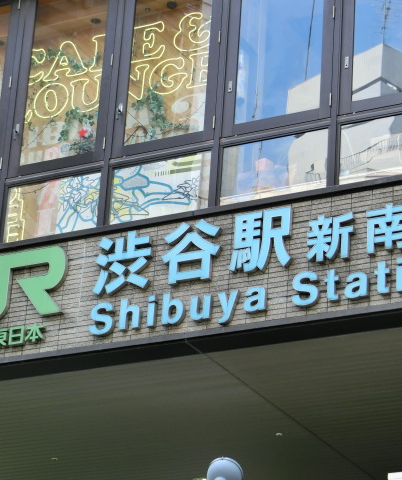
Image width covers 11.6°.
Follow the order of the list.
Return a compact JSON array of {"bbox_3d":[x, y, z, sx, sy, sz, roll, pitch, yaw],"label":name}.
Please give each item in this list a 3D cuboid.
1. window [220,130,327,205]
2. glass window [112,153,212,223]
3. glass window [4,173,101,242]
[{"bbox_3d":[0.633,-0.632,17.184,1.034,0.570,0.070,-9,-27,27],"label":"window"},{"bbox_3d":[-0.364,-0.468,17.707,1.014,0.570,0.070,-9,-27,27],"label":"glass window"},{"bbox_3d":[-1.371,-0.302,18.234,1.017,0.570,0.070,-9,-27,27],"label":"glass window"}]

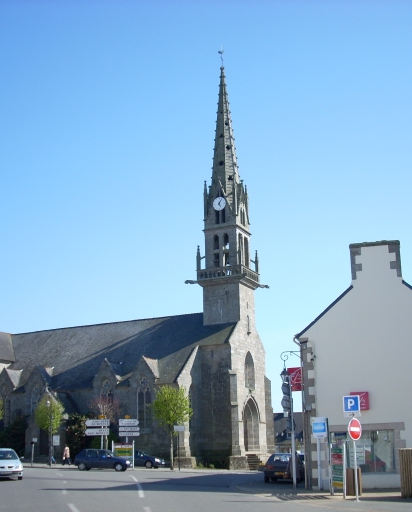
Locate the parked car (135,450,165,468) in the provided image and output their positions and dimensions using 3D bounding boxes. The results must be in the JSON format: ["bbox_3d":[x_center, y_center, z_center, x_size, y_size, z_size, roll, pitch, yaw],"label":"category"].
[{"bbox_3d":[-5.057,15.180,54.678,3.900,1.420,1.660,-6,-15,17],"label":"parked car"}]

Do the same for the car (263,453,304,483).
[{"bbox_3d":[3.861,10.537,36.373,1.630,1.380,3.850,-5,-15,14],"label":"car"}]

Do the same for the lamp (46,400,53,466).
[{"bbox_3d":[-12.122,13.758,56.619,0.500,4.940,0.450,-1,-15,0],"label":"lamp"}]

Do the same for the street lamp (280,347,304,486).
[{"bbox_3d":[3.353,6.351,28.676,0.850,5.400,0.420,-5,-15,15],"label":"street lamp"}]

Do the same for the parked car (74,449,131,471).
[{"bbox_3d":[-6.899,13.761,49.174,3.780,1.390,1.620,-3,-15,7],"label":"parked car"}]

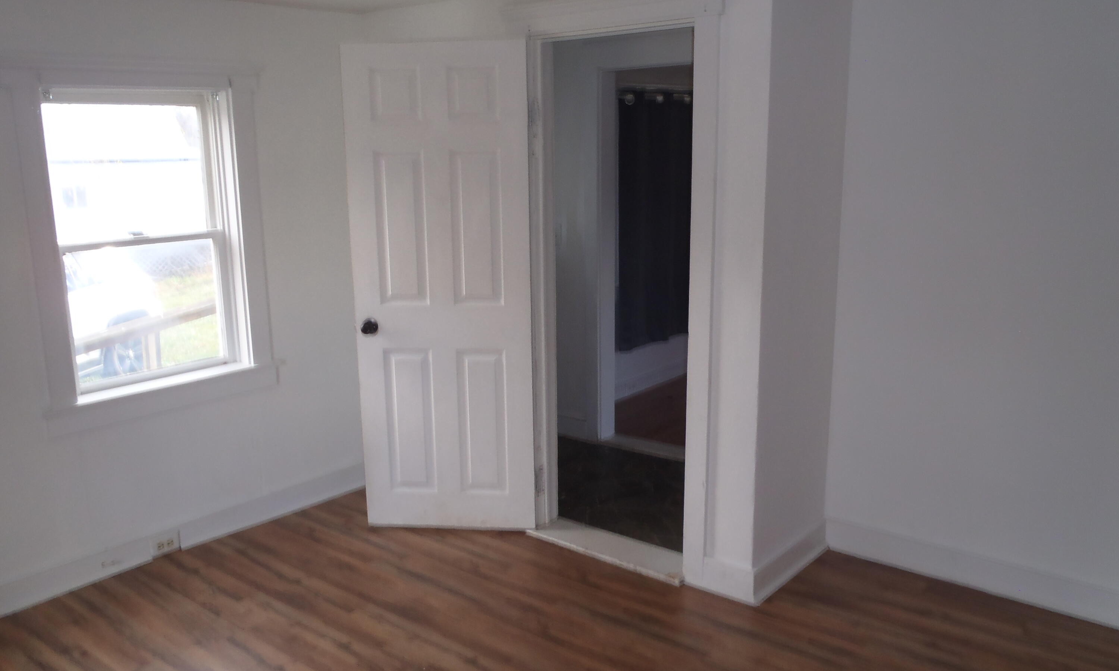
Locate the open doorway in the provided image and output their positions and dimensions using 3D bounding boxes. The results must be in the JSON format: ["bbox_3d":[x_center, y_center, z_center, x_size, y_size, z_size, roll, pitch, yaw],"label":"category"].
[{"bbox_3d":[0.226,-0.127,3.548,0.745,2.020,0.130,9,16,40],"label":"open doorway"}]

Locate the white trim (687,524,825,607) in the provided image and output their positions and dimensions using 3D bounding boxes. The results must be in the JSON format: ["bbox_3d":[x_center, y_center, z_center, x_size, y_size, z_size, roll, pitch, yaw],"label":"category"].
[{"bbox_3d":[0.788,0.845,3.589,0.300,0.128,0.587,9,16,40],"label":"white trim"}]

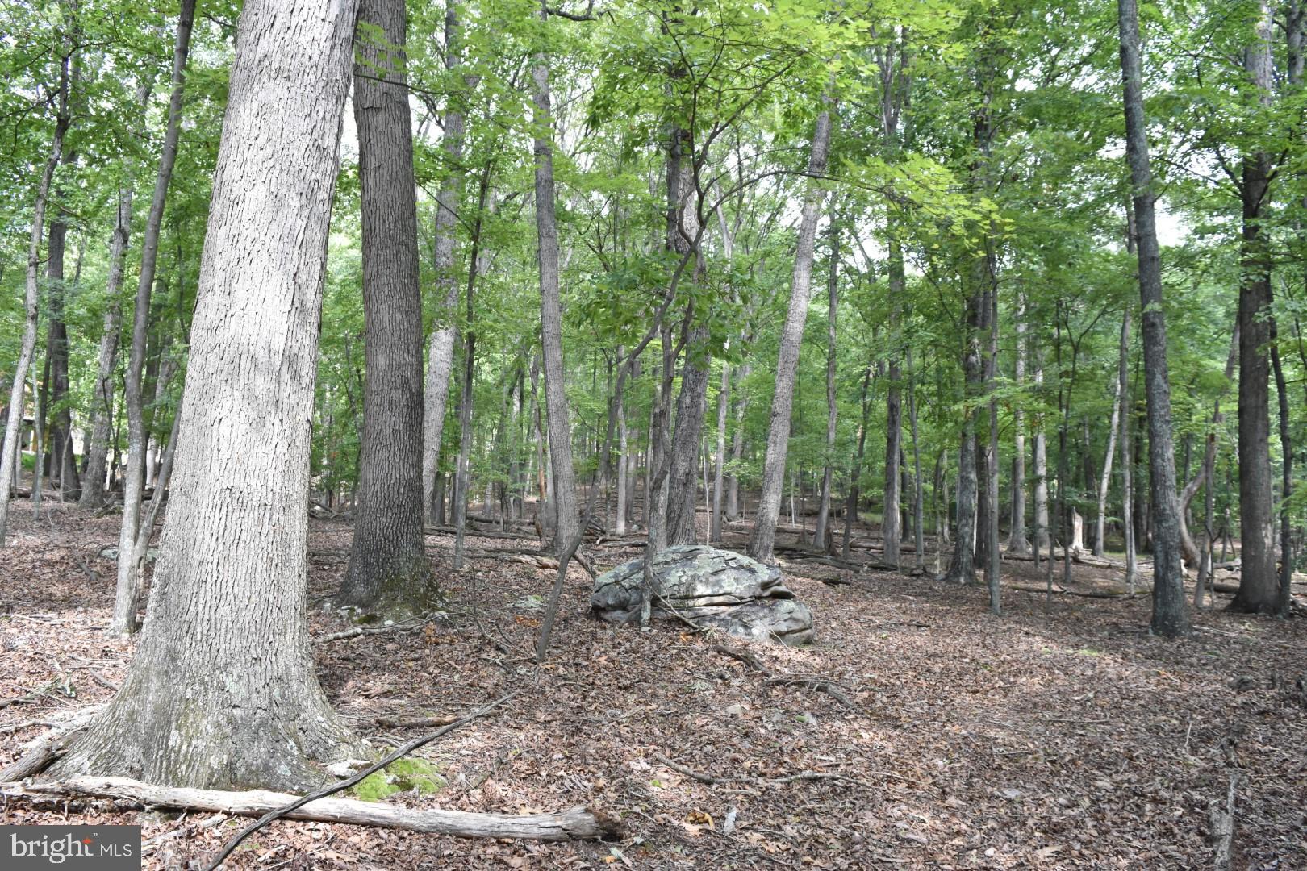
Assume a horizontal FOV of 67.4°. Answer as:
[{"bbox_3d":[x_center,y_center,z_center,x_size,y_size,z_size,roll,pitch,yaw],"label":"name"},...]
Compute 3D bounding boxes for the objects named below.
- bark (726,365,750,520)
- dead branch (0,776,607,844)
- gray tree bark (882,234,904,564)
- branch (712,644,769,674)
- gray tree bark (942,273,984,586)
[{"bbox_3d":[2.771,0.163,32.239,0.433,5.246,0.433,4,-3,5],"label":"bark"},{"bbox_3d":[-1.434,1.547,4.084,2.595,0.150,0.180,2,-2,2],"label":"dead branch"},{"bbox_3d":[4.226,-0.577,17.300,0.340,5.806,0.340,1,-3,0],"label":"gray tree bark"},{"bbox_3d":[0.699,1.791,7.965,0.150,0.100,0.954,3,-2,-23],"label":"branch"},{"bbox_3d":[5.686,-0.143,17.748,0.456,5.574,0.456,3,-3,18],"label":"gray tree bark"}]

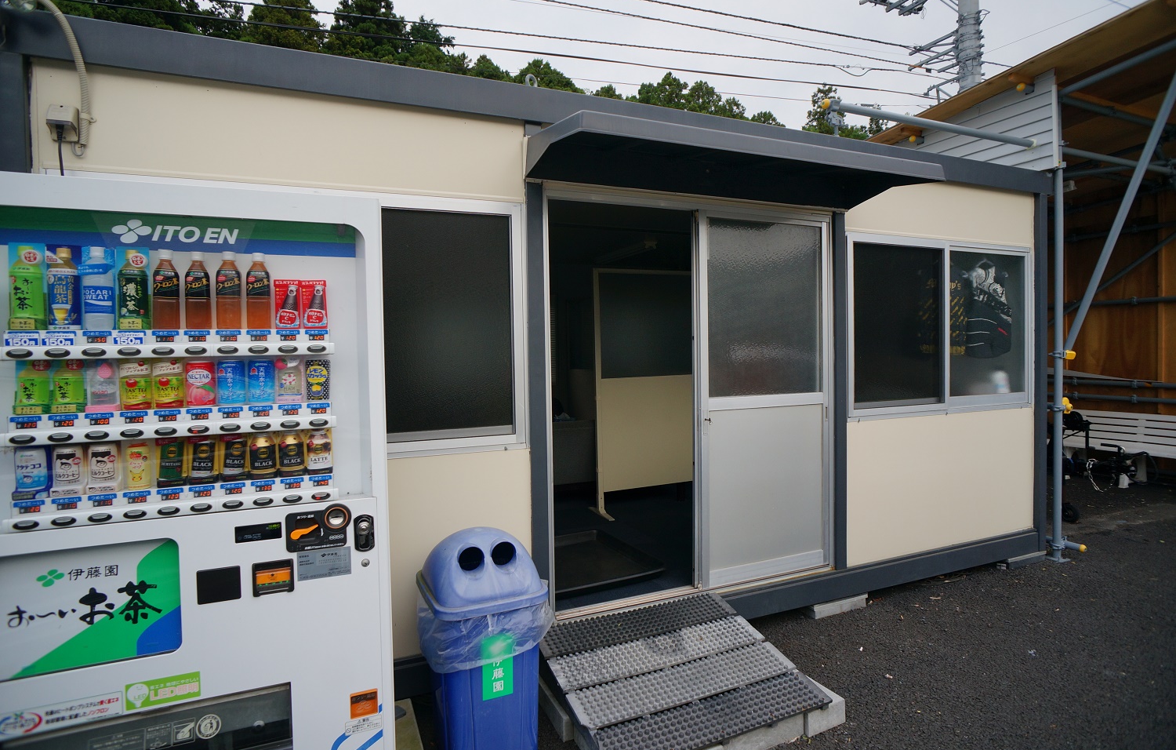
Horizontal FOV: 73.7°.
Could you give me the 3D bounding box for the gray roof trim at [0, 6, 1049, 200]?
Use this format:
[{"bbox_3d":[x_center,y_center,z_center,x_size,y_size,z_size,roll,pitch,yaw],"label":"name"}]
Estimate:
[{"bbox_3d":[0.531,-1.157,3.797,5.533,0.151,0.150,-2,2,-29],"label":"gray roof trim"}]

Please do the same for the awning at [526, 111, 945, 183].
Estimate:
[{"bbox_3d":[0.713,-0.942,3.525,1.940,0.190,0.570,-2,2,-29],"label":"awning"}]

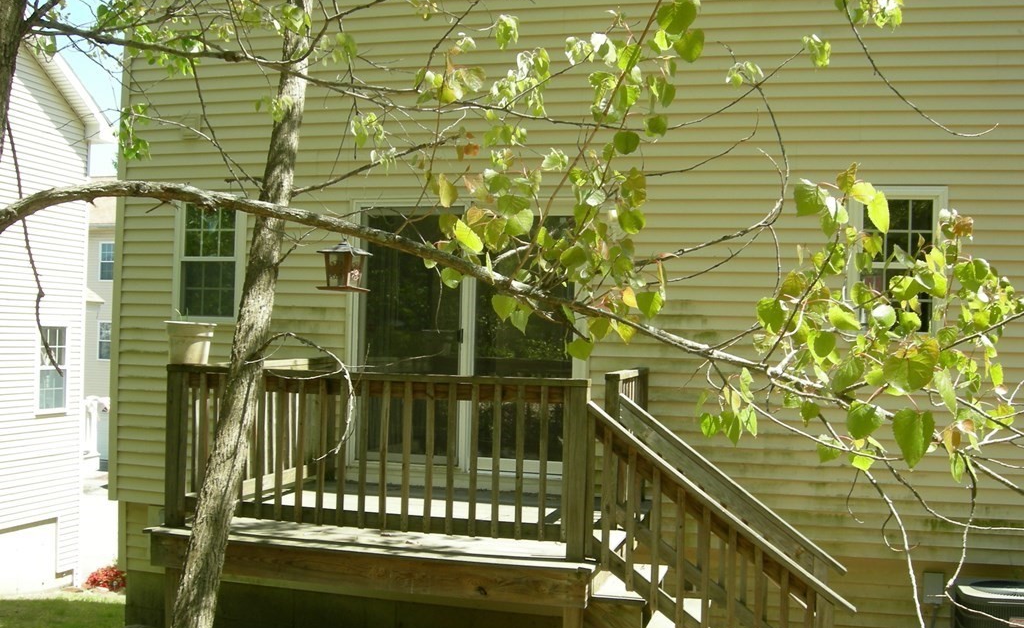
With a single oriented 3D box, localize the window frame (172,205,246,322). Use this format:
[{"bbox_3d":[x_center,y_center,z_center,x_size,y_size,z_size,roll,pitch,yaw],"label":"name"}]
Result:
[{"bbox_3d":[-2.366,-0.414,8.328,0.620,0.960,0.100,1,-1,14],"label":"window frame"}]

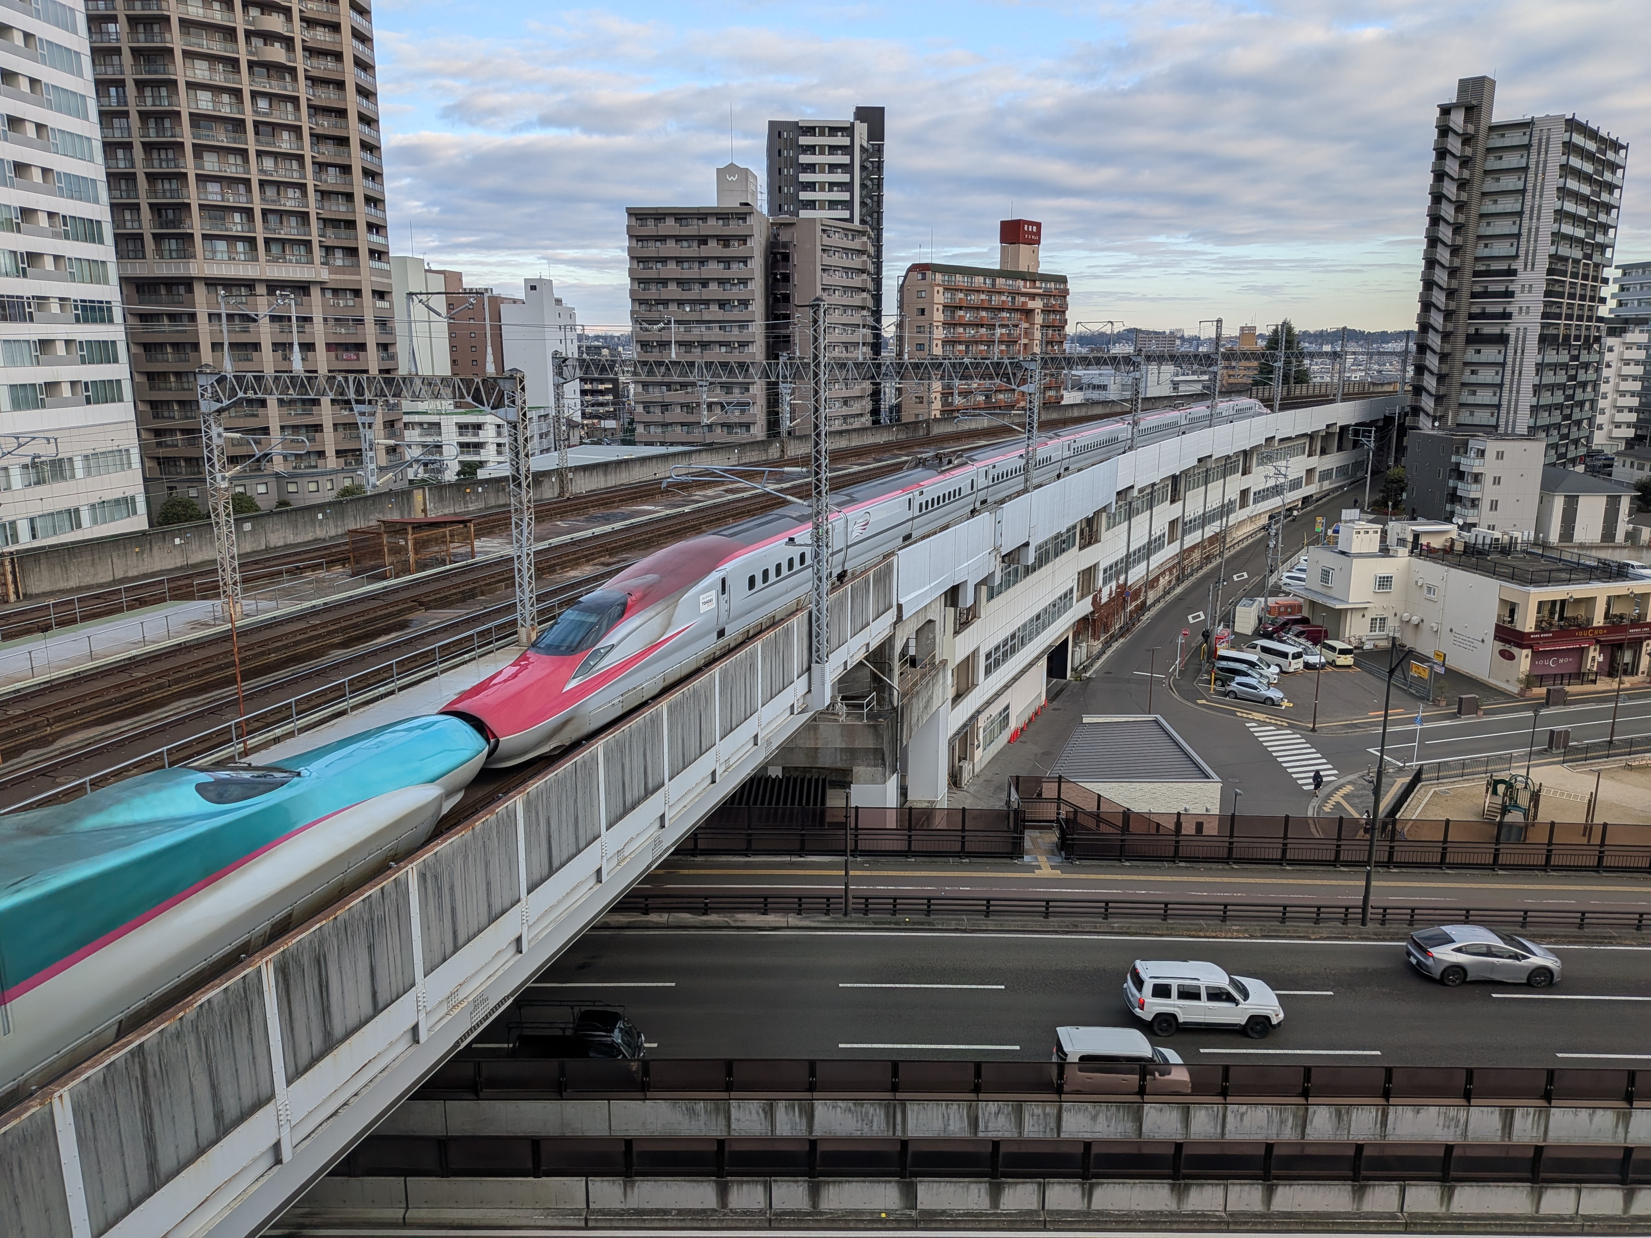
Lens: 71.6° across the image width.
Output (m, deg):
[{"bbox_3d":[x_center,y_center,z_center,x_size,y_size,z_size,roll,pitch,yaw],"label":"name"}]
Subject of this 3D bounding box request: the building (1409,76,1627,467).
[{"bbox_3d":[106.599,-49.501,176.342,30.000,57.000,17.000,-12,17,-43],"label":"building"}]

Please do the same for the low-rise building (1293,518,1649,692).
[{"bbox_3d":[52.007,-1.741,92.939,19.200,9.600,21.800,-2,13,-11],"label":"low-rise building"}]

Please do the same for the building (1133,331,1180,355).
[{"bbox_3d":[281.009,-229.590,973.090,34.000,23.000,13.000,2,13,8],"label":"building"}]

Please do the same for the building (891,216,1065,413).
[{"bbox_3d":[27.916,-45.425,200.640,9.000,45.500,40.500,12,18,42],"label":"building"}]

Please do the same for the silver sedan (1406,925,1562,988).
[{"bbox_3d":[20.966,10.611,36.456,4.600,1.430,1.780,2,13,-3],"label":"silver sedan"}]

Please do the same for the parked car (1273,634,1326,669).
[{"bbox_3d":[37.879,2.511,91.901,1.800,1.850,4.100,-5,14,-21],"label":"parked car"}]

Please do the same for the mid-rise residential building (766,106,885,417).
[{"bbox_3d":[-0.235,-57.040,206.954,20.500,65.200,16.000,0,13,-3],"label":"mid-rise residential building"}]

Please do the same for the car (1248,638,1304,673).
[{"bbox_3d":[35.428,2.613,91.062,1.750,2.000,4.700,-7,15,-30],"label":"car"}]

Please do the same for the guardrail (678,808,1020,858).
[{"bbox_3d":[0.871,7.907,42.412,13.200,1.950,0.150,2,13,-3],"label":"guardrail"}]

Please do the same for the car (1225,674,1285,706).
[{"bbox_3d":[30.950,5.120,82.500,4.350,1.460,1.770,9,16,33],"label":"car"}]

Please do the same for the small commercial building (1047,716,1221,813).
[{"bbox_3d":[15.200,8.685,62.371,8.800,3.800,10.500,0,13,0],"label":"small commercial building"}]

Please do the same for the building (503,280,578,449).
[{"bbox_3d":[-67.109,-59.220,271.165,9.800,39.900,22.000,2,13,7],"label":"building"}]

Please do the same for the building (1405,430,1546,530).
[{"bbox_3d":[76.200,-14.402,136.344,8.300,14.900,14.300,0,13,0],"label":"building"}]

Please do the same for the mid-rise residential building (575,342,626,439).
[{"bbox_3d":[-56.694,-56.877,292.768,11.800,25.400,12.500,0,13,-2],"label":"mid-rise residential building"}]

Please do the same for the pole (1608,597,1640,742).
[{"bbox_3d":[49.539,3.435,71.261,0.350,9.000,0.600,-4,13,-19],"label":"pole"}]

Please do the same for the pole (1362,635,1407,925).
[{"bbox_3d":[18.406,5.525,37.679,0.400,10.100,1.000,0,13,-2],"label":"pole"}]

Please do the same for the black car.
[{"bbox_3d":[-6.680,11.662,31.169,3.500,1.960,1.480,1,13,2],"label":"black car"}]

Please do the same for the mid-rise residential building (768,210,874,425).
[{"bbox_3d":[-1.635,-41.358,186.061,11.500,43.000,14.000,8,15,30],"label":"mid-rise residential building"}]

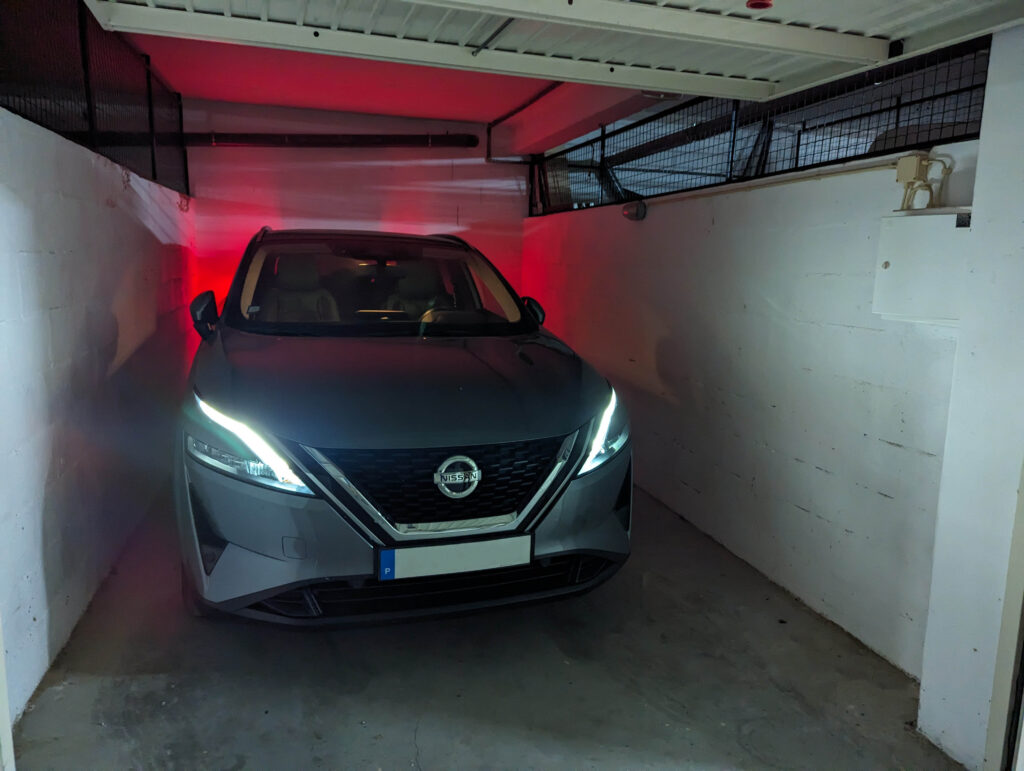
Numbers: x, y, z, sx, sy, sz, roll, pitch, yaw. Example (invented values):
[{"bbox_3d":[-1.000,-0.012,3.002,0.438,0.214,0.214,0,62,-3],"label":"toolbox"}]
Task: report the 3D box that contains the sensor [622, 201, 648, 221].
[{"bbox_3d":[0.779,-1.129,4.576,0.130,0.130,0.130,-1,10,-16],"label":"sensor"}]

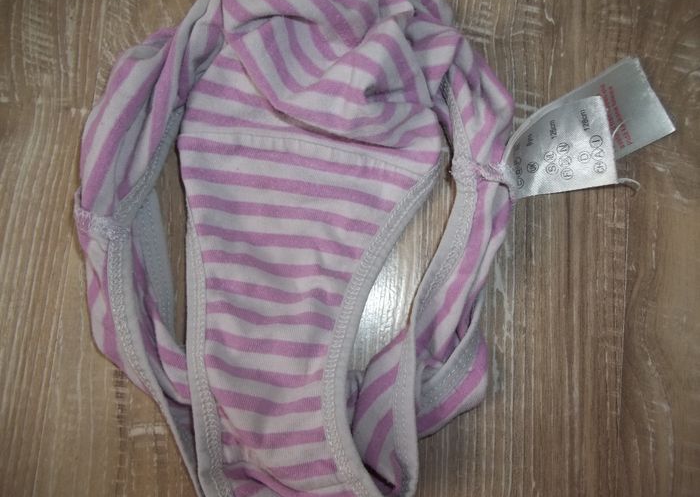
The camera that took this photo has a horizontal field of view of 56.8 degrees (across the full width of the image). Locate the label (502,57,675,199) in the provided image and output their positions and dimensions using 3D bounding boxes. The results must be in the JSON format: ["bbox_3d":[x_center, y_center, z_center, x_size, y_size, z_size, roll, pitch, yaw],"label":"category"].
[{"bbox_3d":[0.098,-0.046,0.267,0.075,0.018,0.046,-24,81,-2],"label":"label"}]

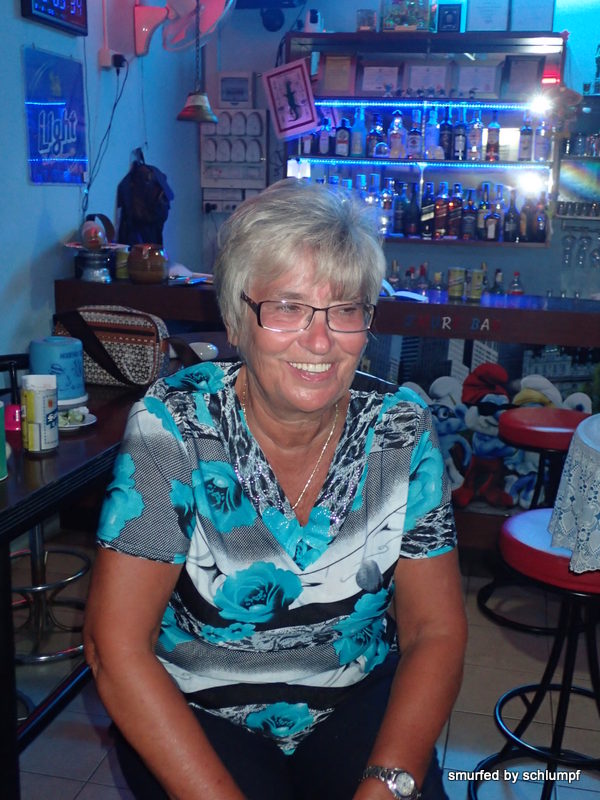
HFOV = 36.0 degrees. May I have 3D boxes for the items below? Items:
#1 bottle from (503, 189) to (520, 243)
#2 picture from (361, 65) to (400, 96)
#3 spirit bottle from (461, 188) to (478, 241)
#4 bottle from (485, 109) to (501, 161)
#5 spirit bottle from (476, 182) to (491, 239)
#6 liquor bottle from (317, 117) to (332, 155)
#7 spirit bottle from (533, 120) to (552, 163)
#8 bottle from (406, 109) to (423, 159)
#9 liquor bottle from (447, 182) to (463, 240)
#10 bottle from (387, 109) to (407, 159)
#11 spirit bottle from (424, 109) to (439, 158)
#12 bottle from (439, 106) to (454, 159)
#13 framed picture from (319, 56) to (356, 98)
[{"bbox_3d":[1.133,-0.986,4.952,0.082,0.276,0.082,4,14,12],"label":"bottle"},{"bbox_3d":[0.434,-1.734,5.020,0.240,0.195,0.022,4,8,12],"label":"picture"},{"bbox_3d":[0.917,-1.001,4.999,0.082,0.273,0.082,4,14,12],"label":"spirit bottle"},{"bbox_3d":[1.084,-1.471,5.154,0.072,0.274,0.072,3,15,10],"label":"bottle"},{"bbox_3d":[1.052,-1.078,5.265,0.072,0.313,0.072,3,15,10],"label":"spirit bottle"},{"bbox_3d":[0.136,-1.446,5.070,0.066,0.198,0.066,4,14,12],"label":"liquor bottle"},{"bbox_3d":[1.339,-1.450,5.108,0.075,0.244,0.070,3,15,10],"label":"spirit bottle"},{"bbox_3d":[0.656,-1.502,5.229,0.076,0.264,0.072,3,15,10],"label":"bottle"},{"bbox_3d":[0.895,-1.086,5.294,0.076,0.296,0.076,3,15,10],"label":"liquor bottle"},{"bbox_3d":[0.531,-1.452,5.058,0.101,0.258,0.085,3,13,9],"label":"bottle"},{"bbox_3d":[0.699,-1.407,4.883,0.080,0.275,0.080,4,13,12],"label":"spirit bottle"},{"bbox_3d":[0.827,-1.499,5.197,0.073,0.285,0.073,3,15,10],"label":"bottle"},{"bbox_3d":[0.216,-1.820,5.185,0.196,0.230,0.025,3,13,9],"label":"framed picture"}]

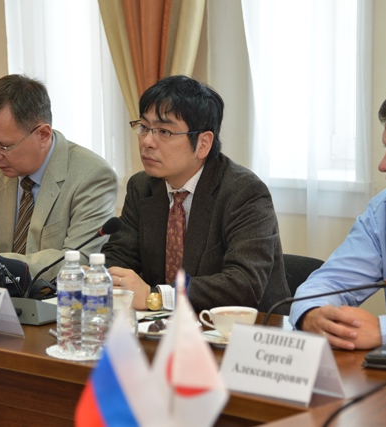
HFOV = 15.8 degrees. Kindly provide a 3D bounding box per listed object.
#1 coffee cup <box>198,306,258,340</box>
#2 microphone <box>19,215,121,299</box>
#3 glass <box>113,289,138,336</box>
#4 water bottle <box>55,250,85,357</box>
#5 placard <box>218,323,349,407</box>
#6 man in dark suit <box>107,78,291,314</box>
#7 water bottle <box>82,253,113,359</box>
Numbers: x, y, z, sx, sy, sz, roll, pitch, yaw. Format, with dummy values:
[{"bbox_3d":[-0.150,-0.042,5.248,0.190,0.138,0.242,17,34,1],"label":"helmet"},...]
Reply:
[{"bbox_3d":[0.076,0.240,2.948,0.125,0.066,0.102,0,5,0],"label":"coffee cup"},{"bbox_3d":[-0.300,0.103,3.439,0.050,0.175,0.345,4,7,40],"label":"microphone"},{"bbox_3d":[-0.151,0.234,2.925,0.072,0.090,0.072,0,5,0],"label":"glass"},{"bbox_3d":[-0.250,0.181,2.879,0.063,0.204,0.063,0,5,0],"label":"water bottle"},{"bbox_3d":[0.152,0.264,2.452,0.210,0.114,0.108,5,7,42],"label":"placard"},{"bbox_3d":[-0.040,0.314,3.552,0.570,1.320,0.710,4,7,40],"label":"man in dark suit"},{"bbox_3d":[-0.198,0.184,2.840,0.063,0.204,0.063,0,5,0],"label":"water bottle"}]

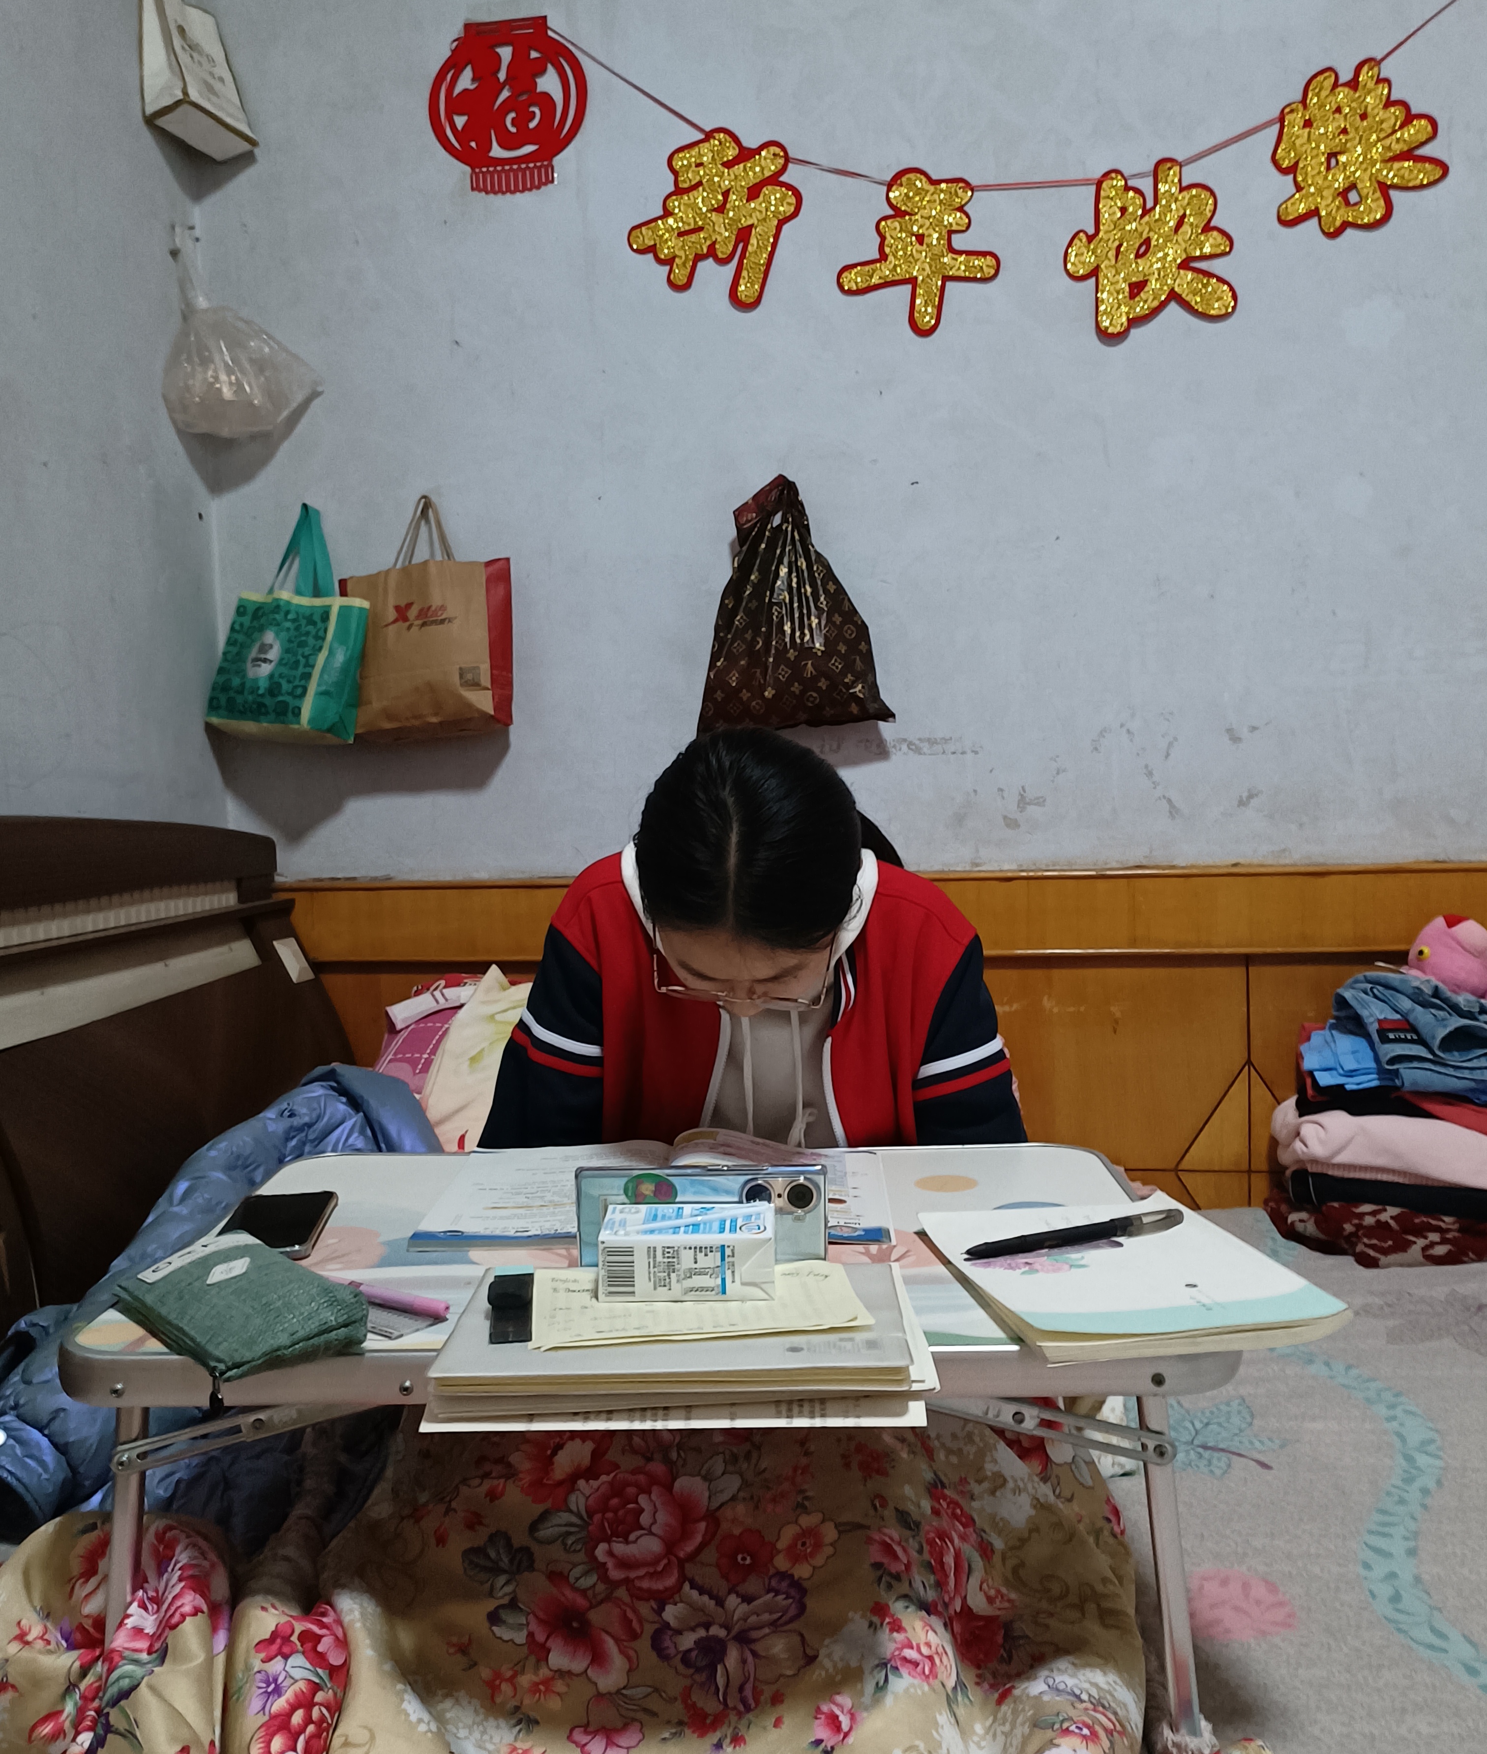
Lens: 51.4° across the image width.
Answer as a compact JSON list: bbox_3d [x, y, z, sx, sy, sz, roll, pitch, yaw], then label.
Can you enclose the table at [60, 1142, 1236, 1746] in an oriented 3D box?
[{"bbox_3d":[-0.048,0.385,1.129,0.704,0.265,0.472,-1,4,2],"label":"table"}]

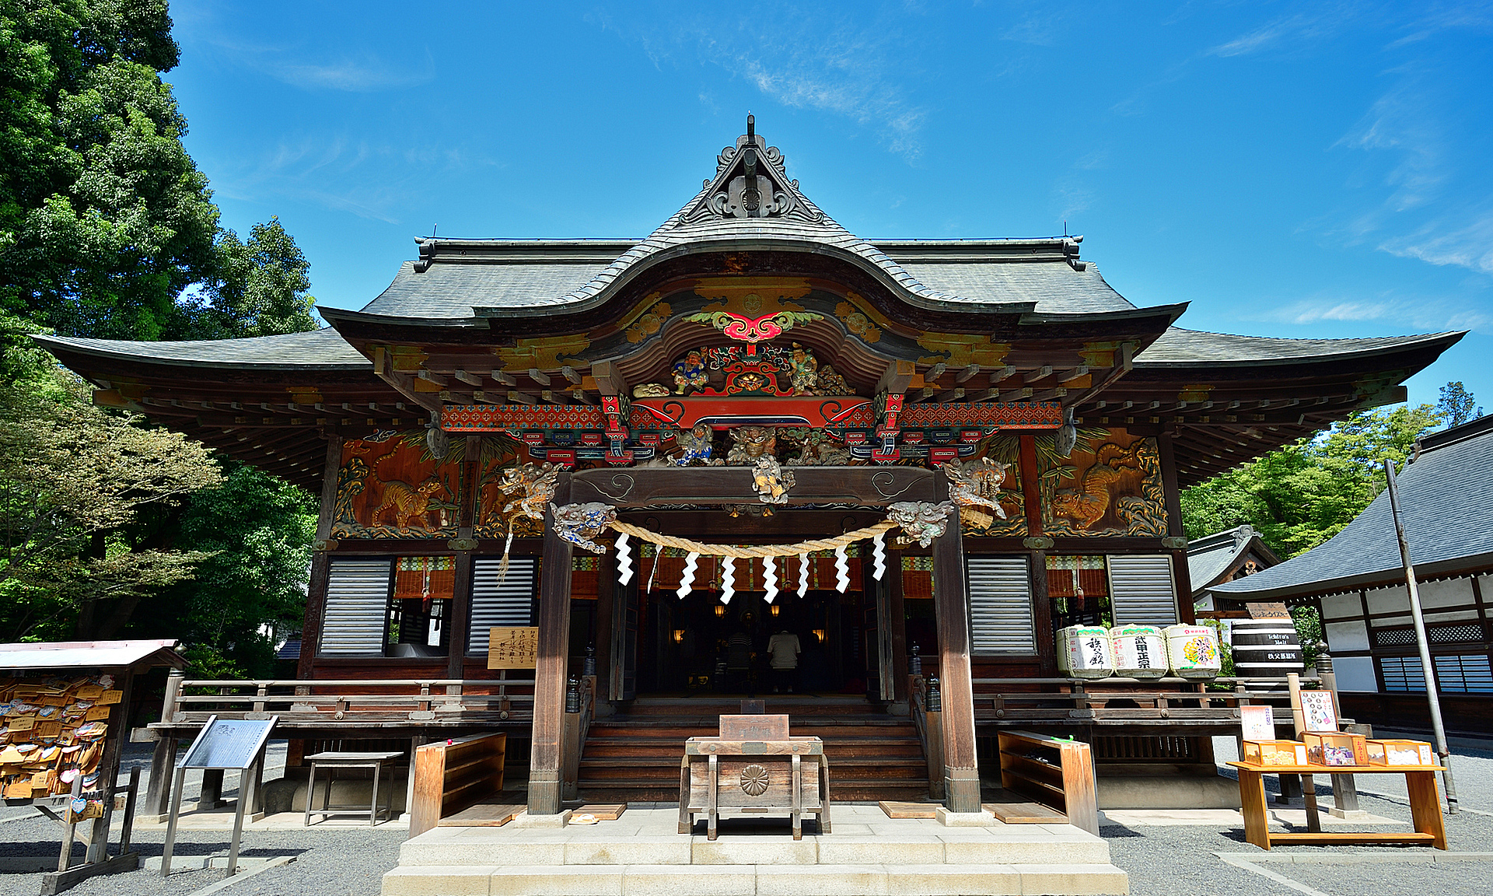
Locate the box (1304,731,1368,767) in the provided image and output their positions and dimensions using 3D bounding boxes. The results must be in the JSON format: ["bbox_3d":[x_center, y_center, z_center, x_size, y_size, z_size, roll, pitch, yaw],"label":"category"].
[{"bbox_3d":[5.673,2.903,7.974,0.400,0.267,0.270,0,-15,0],"label":"box"}]

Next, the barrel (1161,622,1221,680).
[{"bbox_3d":[5.224,2.395,9.719,0.610,0.601,0.610,0,-14,0],"label":"barrel"}]

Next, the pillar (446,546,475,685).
[{"bbox_3d":[-3.585,2.185,10.471,0.190,1.800,0.190,0,-15,0],"label":"pillar"}]

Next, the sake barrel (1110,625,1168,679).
[{"bbox_3d":[4.561,2.368,9.625,0.600,0.575,0.600,-3,-15,10],"label":"sake barrel"}]

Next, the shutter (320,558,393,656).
[{"bbox_3d":[-4.907,1.997,10.440,0.858,1.225,0.060,0,-15,0],"label":"shutter"}]

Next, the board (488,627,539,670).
[{"bbox_3d":[-2.600,2.272,9.409,0.632,0.468,0.040,0,-14,0],"label":"board"}]

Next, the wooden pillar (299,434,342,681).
[{"bbox_3d":[-5.444,1.465,10.666,0.200,3.330,0.200,0,-15,0],"label":"wooden pillar"}]

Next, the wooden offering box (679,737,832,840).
[{"bbox_3d":[0.072,2.733,6.720,1.220,0.706,0.600,0,-15,0],"label":"wooden offering box"}]

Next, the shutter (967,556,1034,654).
[{"bbox_3d":[3.212,1.971,10.450,0.808,1.252,0.060,0,-14,0],"label":"shutter"}]

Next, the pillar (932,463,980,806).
[{"bbox_3d":[1.923,1.741,7.784,0.262,3.070,0.262,0,-15,0],"label":"pillar"}]

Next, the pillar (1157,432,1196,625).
[{"bbox_3d":[5.534,1.448,10.573,0.230,3.414,0.230,0,-14,0],"label":"pillar"}]

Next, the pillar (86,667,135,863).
[{"bbox_3d":[-4.941,2.445,6.473,0.105,1.447,0.105,1,-15,-5],"label":"pillar"}]

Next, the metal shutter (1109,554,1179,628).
[{"bbox_3d":[5.023,1.965,10.445,0.826,1.252,0.060,0,-14,0],"label":"metal shutter"}]

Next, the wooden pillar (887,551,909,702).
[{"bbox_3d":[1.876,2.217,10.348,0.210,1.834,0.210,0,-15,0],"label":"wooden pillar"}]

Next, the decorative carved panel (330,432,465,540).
[{"bbox_3d":[-4.546,0.480,10.826,1.623,1.425,0.120,0,-14,0],"label":"decorative carved panel"}]

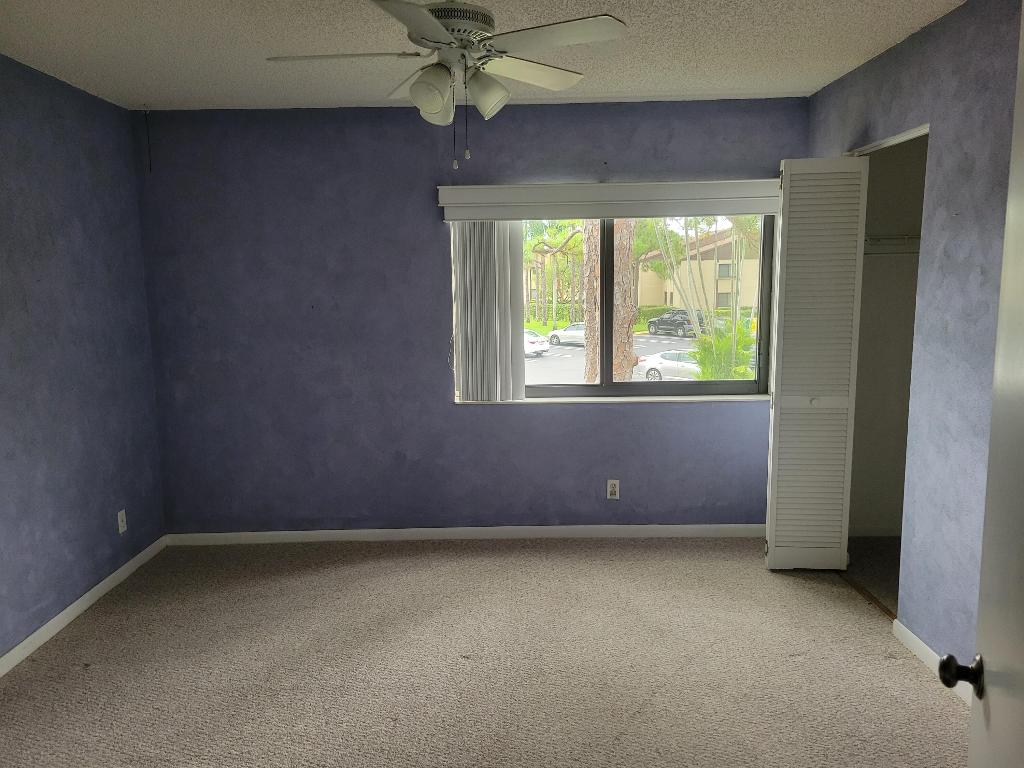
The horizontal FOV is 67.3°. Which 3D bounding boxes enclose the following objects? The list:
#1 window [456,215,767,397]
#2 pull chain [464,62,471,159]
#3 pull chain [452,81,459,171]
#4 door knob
[{"bbox_3d":[0.573,-0.437,4.318,1.789,1.071,0.110,-1,8,0],"label":"window"},{"bbox_3d":[-0.131,-0.803,2.259,0.013,0.285,0.013,-1,8,0],"label":"pull chain"},{"bbox_3d":[-0.167,-0.760,2.265,0.013,0.255,0.013,-1,8,0],"label":"pull chain"},{"bbox_3d":[0.683,0.442,1.168,0.056,0.066,0.066,3,9,25],"label":"door knob"}]

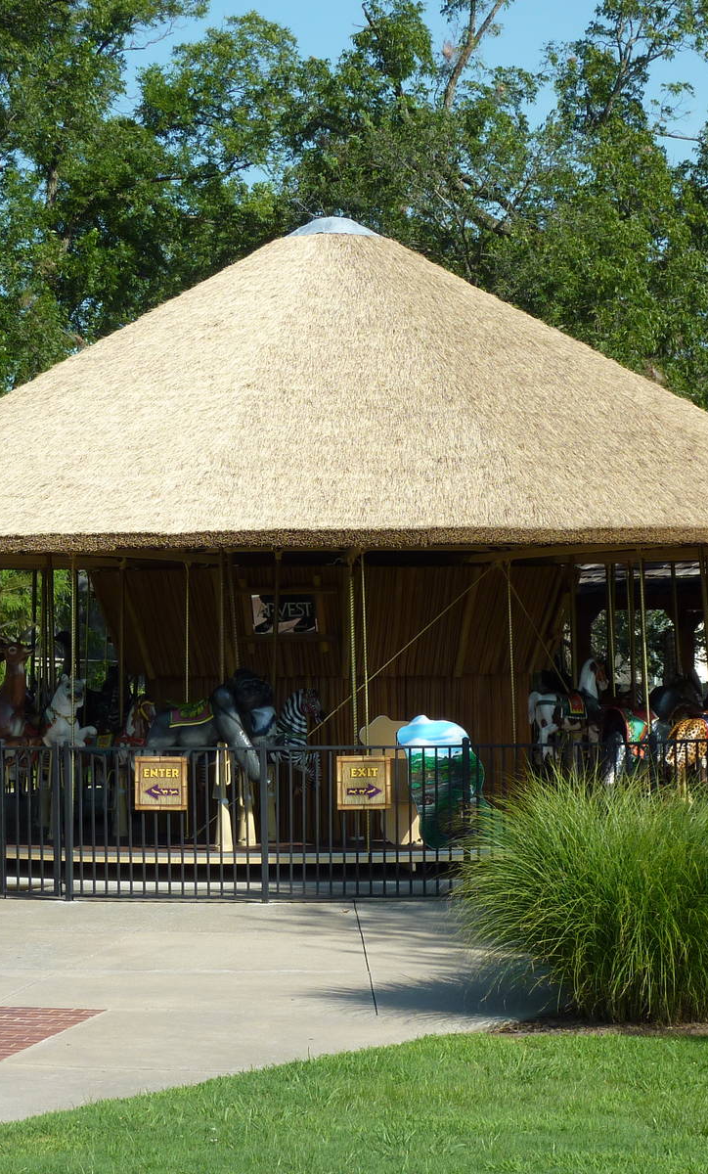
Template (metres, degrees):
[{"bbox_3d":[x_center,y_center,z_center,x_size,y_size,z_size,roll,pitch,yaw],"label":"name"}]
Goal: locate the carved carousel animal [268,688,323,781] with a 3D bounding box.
[{"bbox_3d":[-0.866,1.391,24.384,1.150,0.950,0.380,-1,-1,10],"label":"carved carousel animal"}]

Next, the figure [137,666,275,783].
[{"bbox_3d":[-1.297,1.232,23.686,1.120,1.030,0.600,-1,-1,13],"label":"figure"}]

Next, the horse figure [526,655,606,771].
[{"bbox_3d":[2.100,1.242,26.186,0.370,1.060,1.080,-1,-1,41],"label":"horse figure"}]

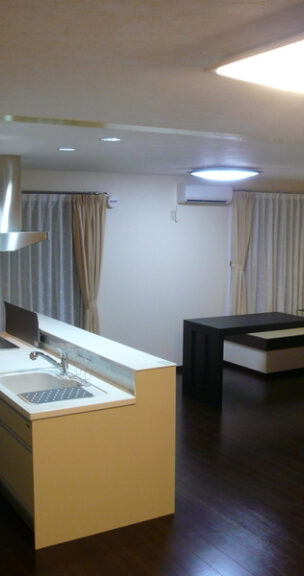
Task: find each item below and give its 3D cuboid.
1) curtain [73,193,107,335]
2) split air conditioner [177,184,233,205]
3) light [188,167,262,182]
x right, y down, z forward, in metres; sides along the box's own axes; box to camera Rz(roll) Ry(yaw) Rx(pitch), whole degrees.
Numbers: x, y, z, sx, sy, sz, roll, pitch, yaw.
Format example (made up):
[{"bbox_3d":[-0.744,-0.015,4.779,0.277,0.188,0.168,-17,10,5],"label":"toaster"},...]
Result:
[{"bbox_3d":[-0.730,0.036,7.224,0.364,2.211,0.128,-3,7,-30],"label":"curtain"},{"bbox_3d":[0.675,-1.190,7.929,0.729,0.241,0.217,-3,7,-30],"label":"split air conditioner"},{"bbox_3d":[0.789,-1.213,6.742,0.591,0.124,0.591,-3,7,-30],"label":"light"}]

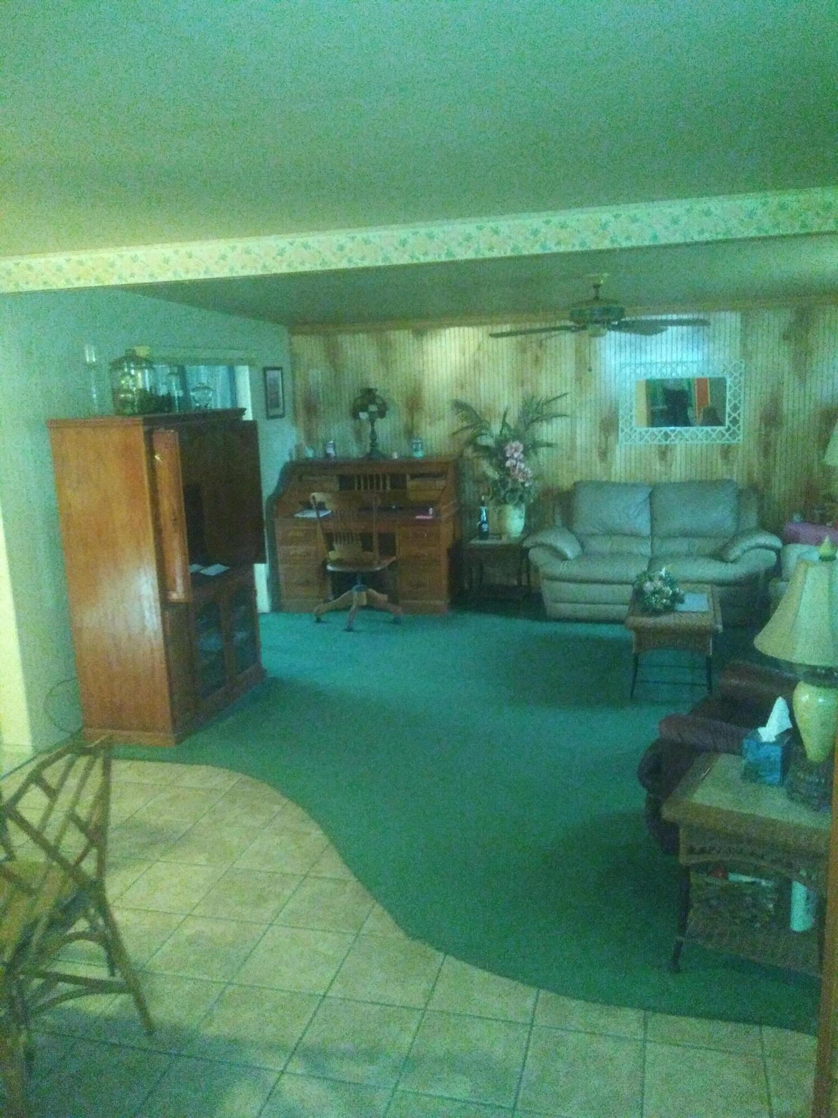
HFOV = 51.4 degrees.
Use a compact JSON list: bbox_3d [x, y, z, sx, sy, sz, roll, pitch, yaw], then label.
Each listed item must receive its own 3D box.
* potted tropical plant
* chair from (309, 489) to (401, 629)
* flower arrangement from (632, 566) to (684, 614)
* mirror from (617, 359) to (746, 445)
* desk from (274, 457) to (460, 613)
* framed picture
[{"bbox_3d":[0.732,-0.735,6.971,0.920,1.125,0.720,0,11,13],"label":"potted tropical plant"},{"bbox_3d":[-0.482,-0.027,6.777,0.660,1.040,0.680,0,11,13],"label":"chair"},{"bbox_3d":[1.397,0.162,5.079,0.302,0.246,0.277,0,11,14],"label":"flower arrangement"},{"bbox_3d":[2.097,-1.249,6.989,0.951,0.639,0.030,0,11,13],"label":"mirror"},{"bbox_3d":[-0.399,-0.213,7.434,1.491,1.226,0.693,0,11,14],"label":"desk"},{"bbox_3d":[-1.202,-1.387,7.273,0.025,0.420,0.390,0,11,13],"label":"framed picture"}]

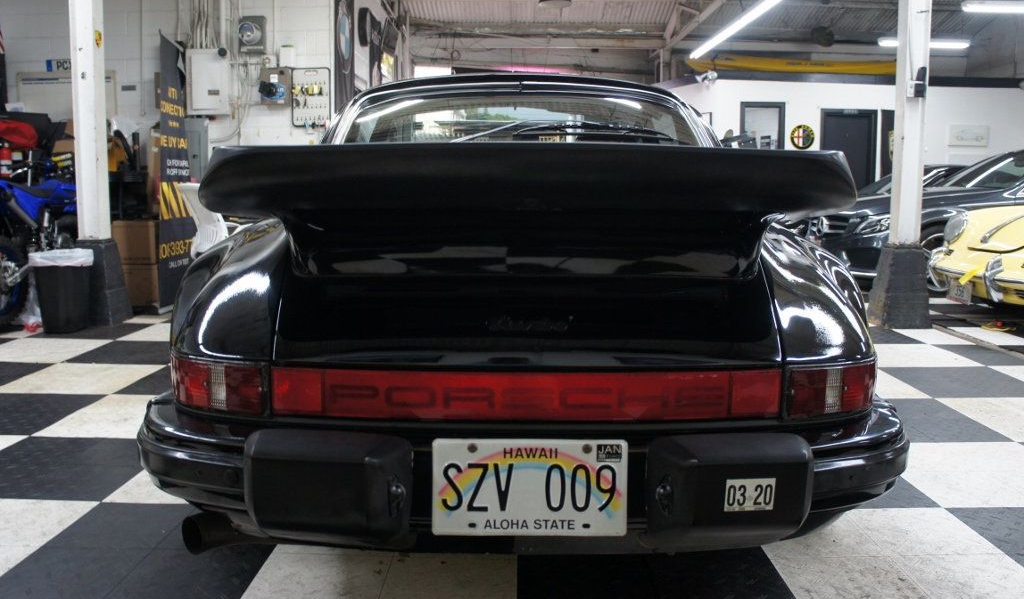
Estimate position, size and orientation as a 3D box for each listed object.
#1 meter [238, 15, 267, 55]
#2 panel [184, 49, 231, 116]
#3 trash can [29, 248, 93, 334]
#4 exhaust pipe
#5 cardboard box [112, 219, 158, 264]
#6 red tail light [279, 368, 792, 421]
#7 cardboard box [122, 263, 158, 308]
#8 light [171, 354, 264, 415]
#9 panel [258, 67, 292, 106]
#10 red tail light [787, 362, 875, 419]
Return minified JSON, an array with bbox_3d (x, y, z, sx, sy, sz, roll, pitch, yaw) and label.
[{"bbox_3d":[-2.244,-2.286,6.649,0.225,0.308,0.190,0,8,2],"label":"meter"},{"bbox_3d":[-2.656,-1.894,6.742,0.363,0.547,0.120,0,8,2],"label":"panel"},{"bbox_3d":[-2.908,-0.051,5.019,0.285,0.520,0.295,0,8,1],"label":"trash can"},{"bbox_3d":[-0.516,0.434,1.467,0.180,0.080,0.080,-4,9,-31],"label":"exhaust pipe"},{"bbox_3d":[-3.062,-0.479,6.316,0.440,0.338,0.400,0,8,1],"label":"cardboard box"},{"bbox_3d":[0.022,0.165,1.361,0.909,0.087,0.057,0,8,1],"label":"red tail light"},{"bbox_3d":[-3.063,-0.141,6.361,0.440,0.343,0.400,0,8,1],"label":"cardboard box"},{"bbox_3d":[-0.556,0.150,1.464,0.253,0.095,0.097,2,8,15],"label":"light"},{"bbox_3d":[-2.056,-1.855,6.714,0.257,0.309,0.170,0,8,2],"label":"panel"},{"bbox_3d":[0.588,0.157,1.434,0.231,0.095,0.105,-2,8,-12],"label":"red tail light"}]

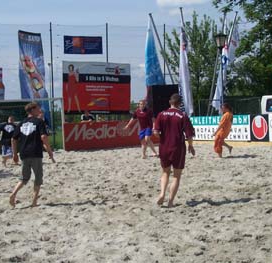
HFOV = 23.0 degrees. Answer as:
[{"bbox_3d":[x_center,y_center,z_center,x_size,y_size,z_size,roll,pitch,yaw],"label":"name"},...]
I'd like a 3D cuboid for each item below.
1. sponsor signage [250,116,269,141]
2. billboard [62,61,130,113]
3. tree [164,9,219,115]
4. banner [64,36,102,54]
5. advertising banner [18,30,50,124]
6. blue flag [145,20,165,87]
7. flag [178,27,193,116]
[{"bbox_3d":[4.997,-0.125,27.000,0.060,1.100,1.080,-3,2,-34],"label":"sponsor signage"},{"bbox_3d":[-1.532,-1.730,26.500,2.970,2.020,0.100,-2,2,-31],"label":"billboard"},{"bbox_3d":[3.056,-3.167,37.940,3.300,6.800,3.200,-1,2,0],"label":"tree"},{"bbox_3d":[-2.138,-3.511,27.200,1.650,0.730,0.050,-2,2,-18],"label":"banner"},{"bbox_3d":[-4.005,-2.056,26.400,1.120,3.850,0.330,-2,2,-25],"label":"advertising banner"},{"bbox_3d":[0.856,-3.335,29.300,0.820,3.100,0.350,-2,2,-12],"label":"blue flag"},{"bbox_3d":[2.185,-2.654,29.300,0.650,3.900,0.350,-2,2,-12],"label":"flag"}]

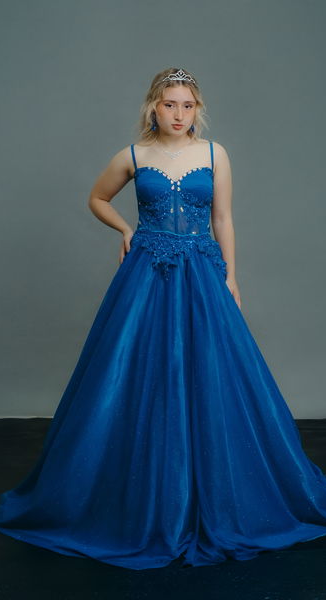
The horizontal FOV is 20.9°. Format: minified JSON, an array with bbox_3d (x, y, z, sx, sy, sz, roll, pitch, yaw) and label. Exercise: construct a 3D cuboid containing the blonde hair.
[{"bbox_3d":[0.030,-0.678,3.080,0.245,0.265,0.235,0,1,-10],"label":"blonde hair"}]

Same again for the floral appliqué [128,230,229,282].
[{"bbox_3d":[0.054,-0.154,3.060,0.340,0.175,0.230,0,1,-4],"label":"floral appliqué"}]

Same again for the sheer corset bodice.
[{"bbox_3d":[0.033,-0.384,3.070,0.285,0.325,0.235,0,1,-4],"label":"sheer corset bodice"}]

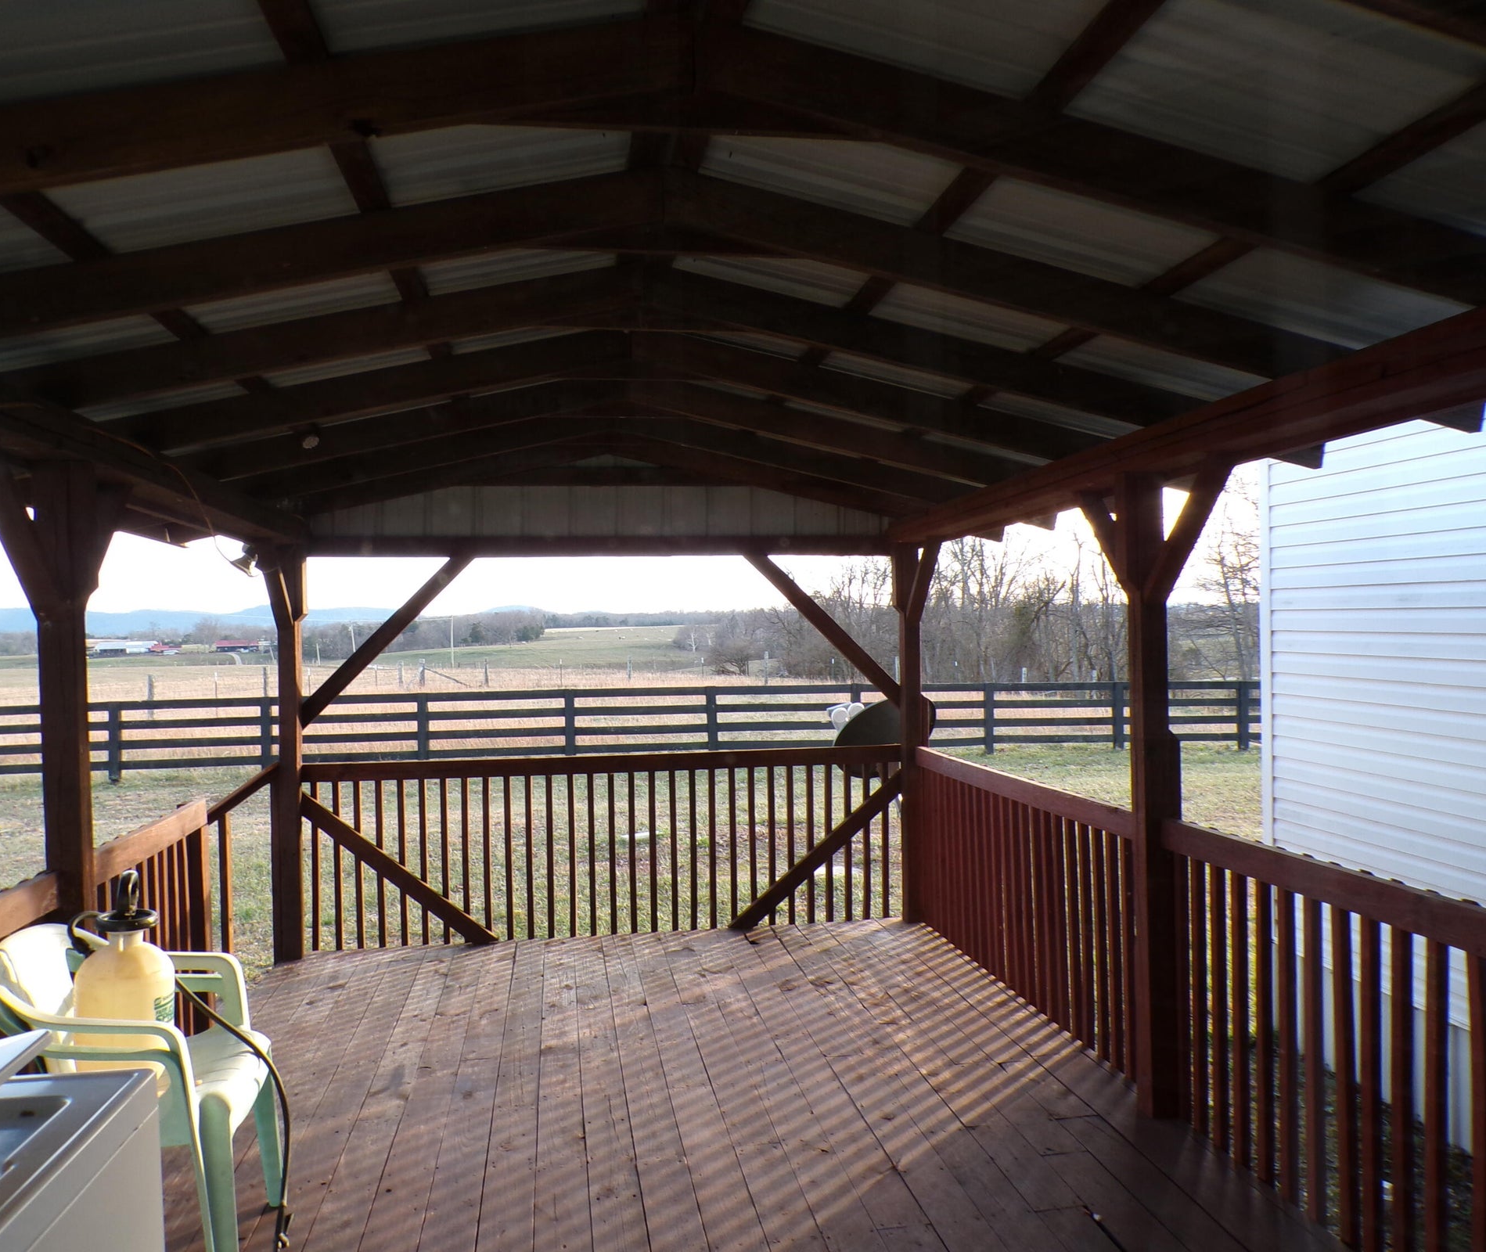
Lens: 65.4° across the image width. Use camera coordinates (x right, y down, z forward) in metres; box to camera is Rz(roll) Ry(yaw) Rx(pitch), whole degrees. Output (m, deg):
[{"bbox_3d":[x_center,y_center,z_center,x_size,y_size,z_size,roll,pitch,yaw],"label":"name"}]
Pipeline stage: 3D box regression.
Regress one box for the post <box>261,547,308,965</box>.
[{"bbox_3d":[-2.112,0.605,5.308,0.160,1.959,0.580,-1,-1,-9],"label":"post"}]

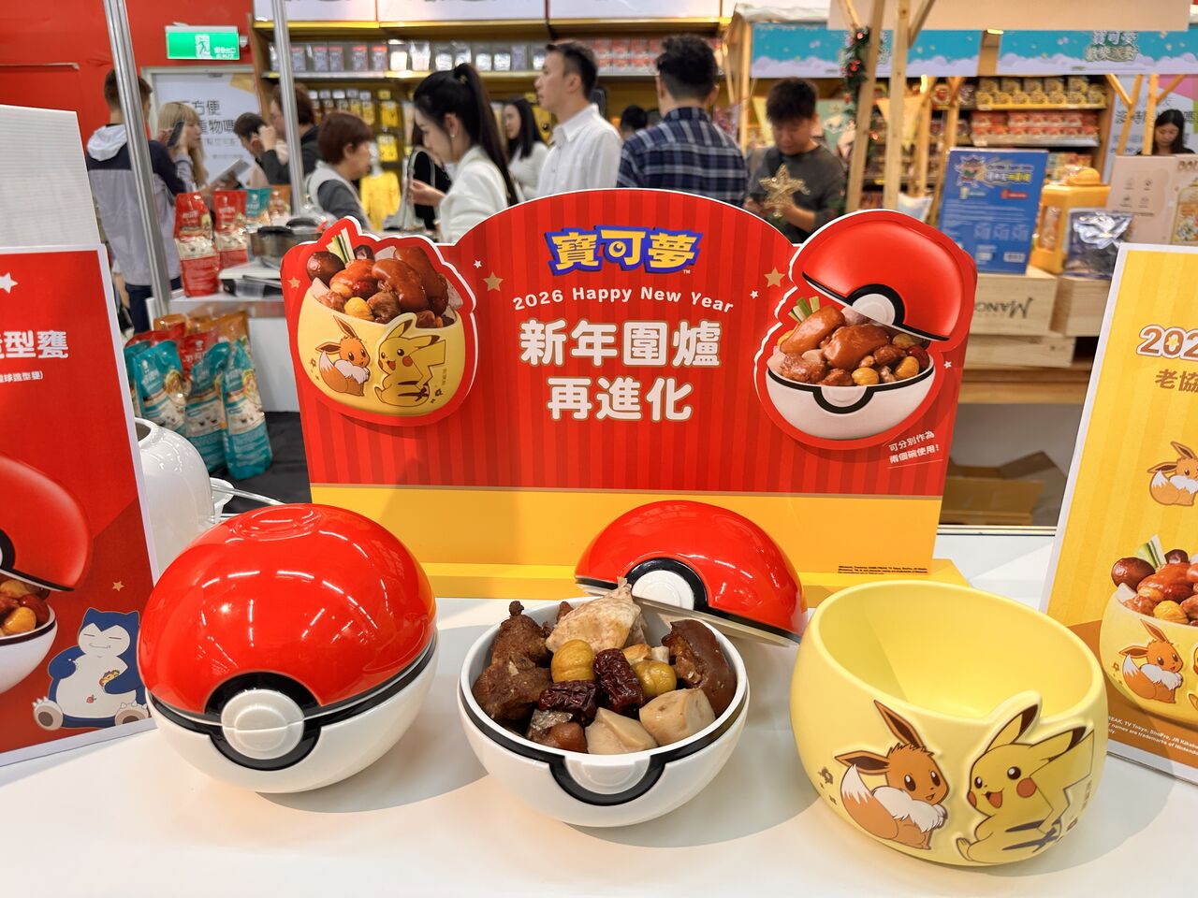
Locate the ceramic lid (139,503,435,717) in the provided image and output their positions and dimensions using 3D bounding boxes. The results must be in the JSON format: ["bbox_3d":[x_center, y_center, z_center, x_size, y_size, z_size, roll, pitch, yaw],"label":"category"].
[{"bbox_3d":[-0.214,0.093,0.574,0.197,0.088,0.201,0,19,0],"label":"ceramic lid"}]

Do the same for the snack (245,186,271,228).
[{"bbox_3d":[-1.202,-0.781,2.931,0.100,0.250,0.065,-14,22,-36],"label":"snack"}]

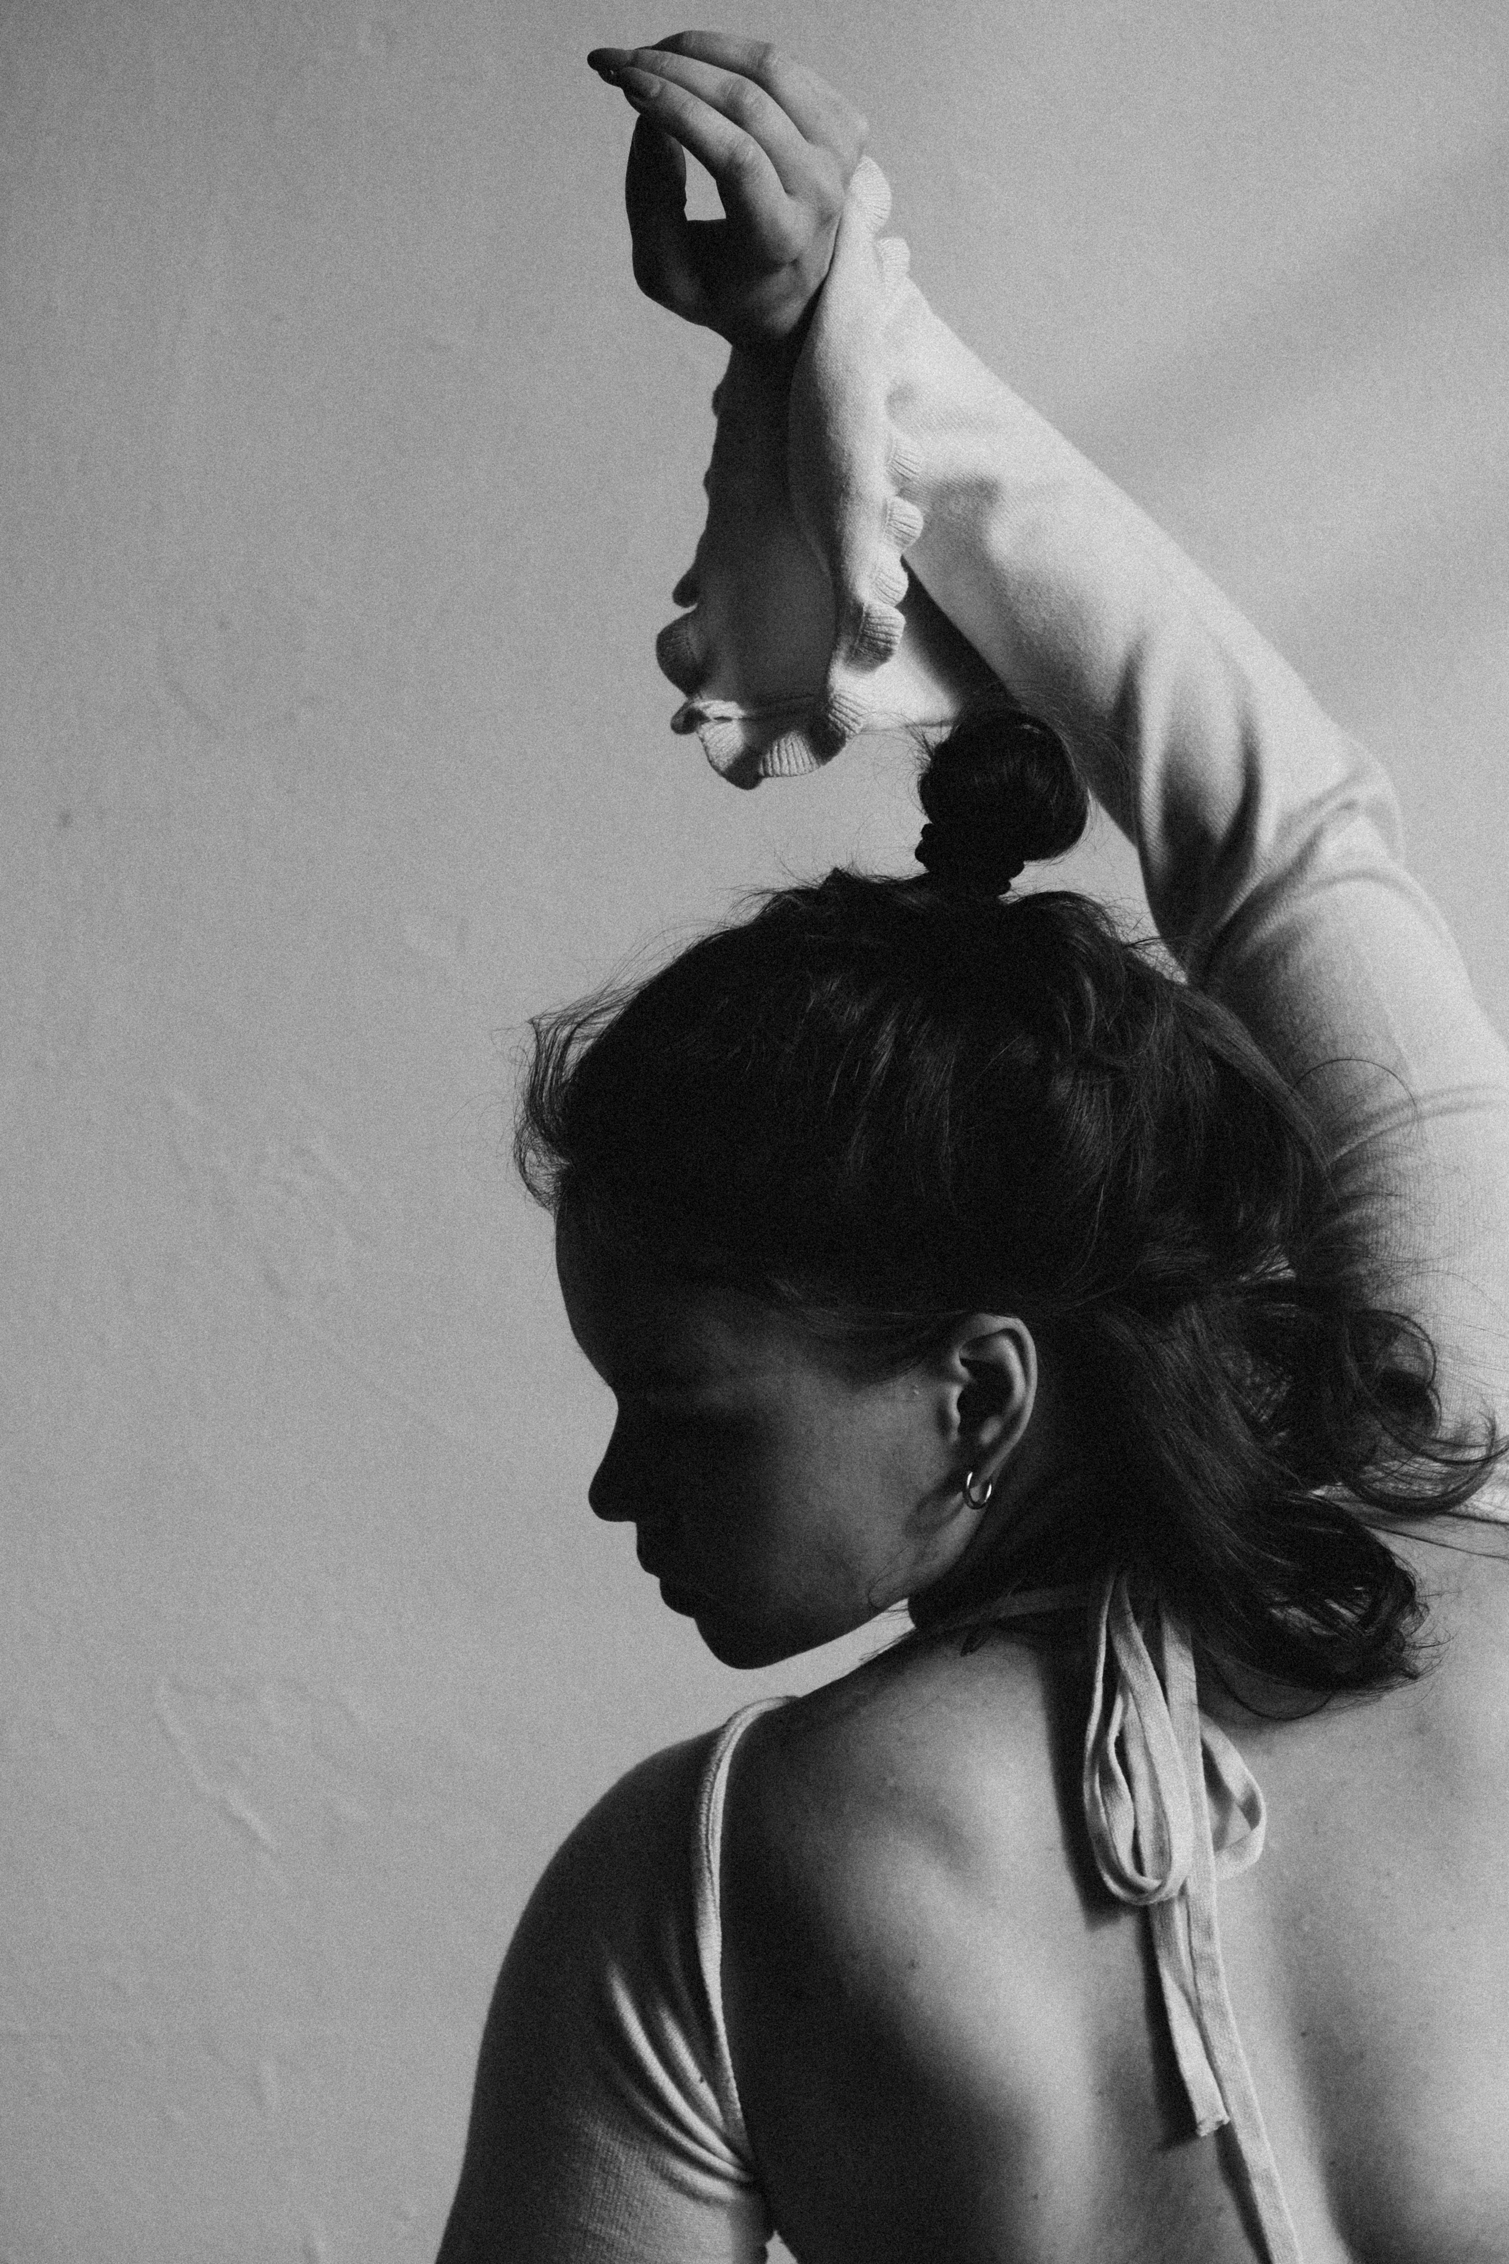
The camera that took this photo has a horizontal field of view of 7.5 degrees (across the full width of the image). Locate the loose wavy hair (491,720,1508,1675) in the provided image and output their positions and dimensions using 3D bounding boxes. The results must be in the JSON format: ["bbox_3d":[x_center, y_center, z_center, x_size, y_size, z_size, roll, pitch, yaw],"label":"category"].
[{"bbox_3d":[0.082,0.024,3.730,0.300,0.305,0.215,-5,2,13],"label":"loose wavy hair"}]

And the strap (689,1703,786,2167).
[{"bbox_3d":[-0.005,0.260,3.740,0.033,0.152,0.065,0,2,0],"label":"strap"}]

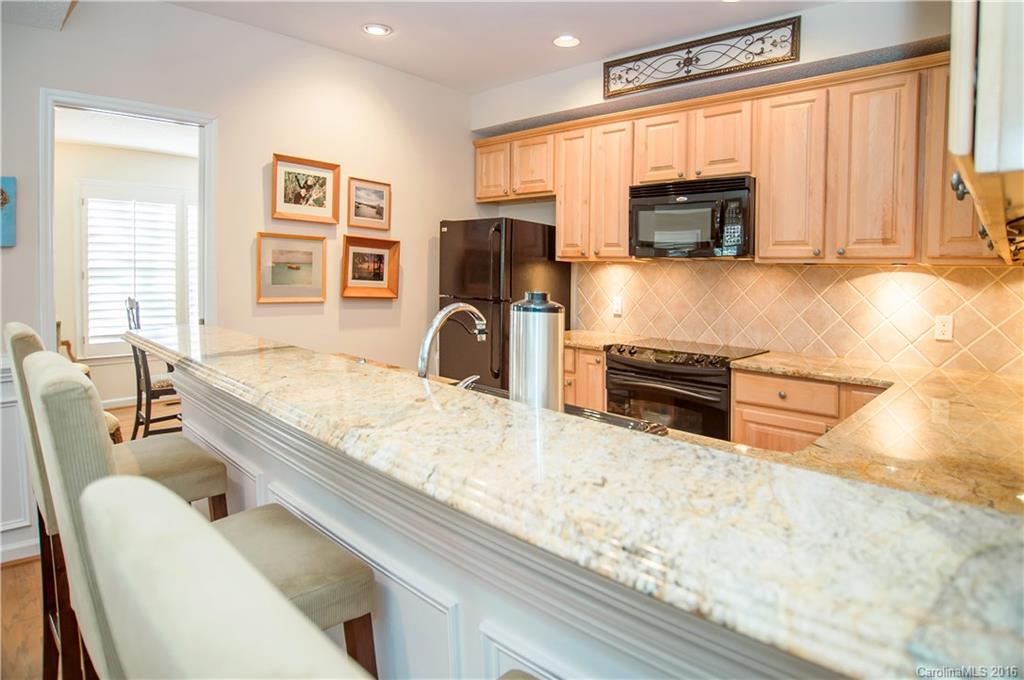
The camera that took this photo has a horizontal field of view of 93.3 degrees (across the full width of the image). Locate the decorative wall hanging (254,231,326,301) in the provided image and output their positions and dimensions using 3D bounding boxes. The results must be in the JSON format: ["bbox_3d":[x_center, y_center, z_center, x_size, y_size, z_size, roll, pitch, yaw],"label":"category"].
[{"bbox_3d":[-1.471,-0.481,3.267,0.446,0.460,0.035,-2,5,-42],"label":"decorative wall hanging"}]

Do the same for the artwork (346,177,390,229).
[{"bbox_3d":[-1.059,-1.020,3.635,0.338,0.351,0.030,-2,5,-42],"label":"artwork"}]

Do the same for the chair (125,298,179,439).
[{"bbox_3d":[-2.960,0.240,4.150,0.520,1.100,0.470,-2,5,-44],"label":"chair"}]

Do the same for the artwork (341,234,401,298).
[{"bbox_3d":[-1.040,-0.524,3.520,0.070,0.420,0.450,5,5,44],"label":"artwork"}]

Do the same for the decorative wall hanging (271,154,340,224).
[{"bbox_3d":[-1.391,-1.026,3.320,0.449,0.418,0.035,-2,5,-42],"label":"decorative wall hanging"}]

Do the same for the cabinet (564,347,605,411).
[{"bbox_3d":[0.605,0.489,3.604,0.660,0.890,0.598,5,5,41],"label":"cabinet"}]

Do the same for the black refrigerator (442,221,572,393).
[{"bbox_3d":[-0.080,-0.055,4.018,0.699,1.825,0.733,5,5,41],"label":"black refrigerator"}]

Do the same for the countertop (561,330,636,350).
[{"bbox_3d":[0.562,0.020,3.622,0.768,0.047,0.656,5,5,41],"label":"countertop"}]

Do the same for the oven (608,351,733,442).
[{"bbox_3d":[1.115,0.590,3.130,0.760,0.850,0.640,5,5,39],"label":"oven"}]

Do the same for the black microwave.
[{"bbox_3d":[1.261,-0.788,3.231,0.758,0.476,0.415,5,5,41],"label":"black microwave"}]

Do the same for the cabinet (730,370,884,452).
[{"bbox_3d":[1.750,0.620,2.770,0.700,0.870,0.620,5,5,39],"label":"cabinet"}]

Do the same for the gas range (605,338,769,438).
[{"bbox_3d":[1.140,0.540,3.160,0.760,0.940,0.690,5,5,39],"label":"gas range"}]

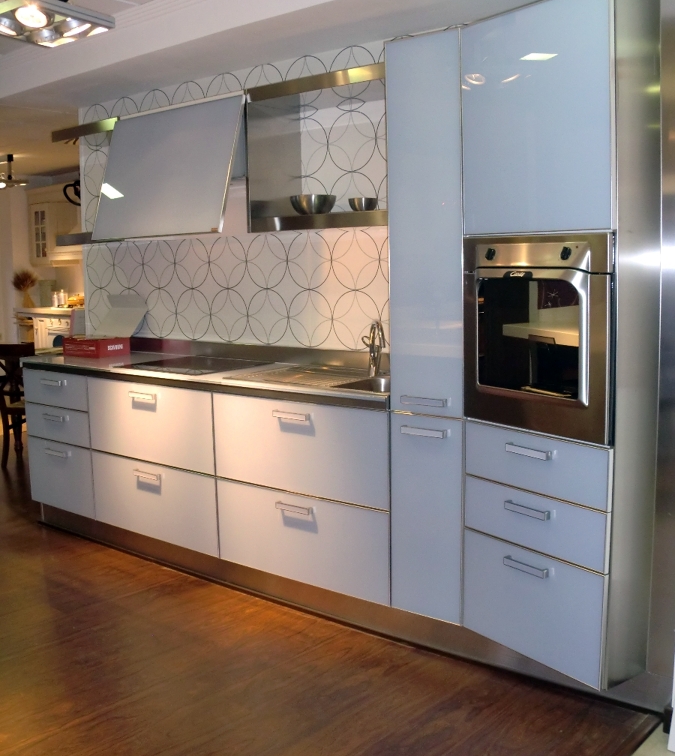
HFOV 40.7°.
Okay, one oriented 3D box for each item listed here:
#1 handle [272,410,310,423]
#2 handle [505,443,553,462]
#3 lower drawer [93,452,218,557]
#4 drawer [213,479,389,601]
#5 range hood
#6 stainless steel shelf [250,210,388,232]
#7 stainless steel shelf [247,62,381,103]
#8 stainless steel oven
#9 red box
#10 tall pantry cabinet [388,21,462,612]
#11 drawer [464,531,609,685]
[{"bbox_3d":[-0.171,0.142,3.396,0.171,0.026,0.031,5,9,40],"label":"handle"},{"bbox_3d":[0.559,0.216,2.655,0.031,0.026,0.171,-6,8,-32],"label":"handle"},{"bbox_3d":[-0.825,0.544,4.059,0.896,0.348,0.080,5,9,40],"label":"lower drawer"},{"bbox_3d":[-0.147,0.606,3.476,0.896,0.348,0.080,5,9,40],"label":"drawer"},{"bbox_3d":[-0.652,-0.939,4.153,0.908,0.606,0.527,5,9,40],"label":"range hood"},{"bbox_3d":[0.094,-0.630,3.663,0.908,0.059,0.364,5,9,40],"label":"stainless steel shelf"},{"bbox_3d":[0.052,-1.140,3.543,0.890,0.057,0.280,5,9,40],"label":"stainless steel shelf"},{"bbox_3d":[0.777,-0.145,2.784,0.571,0.586,0.601,-6,8,-32],"label":"stainless steel oven"},{"bbox_3d":[-1.261,-0.166,4.763,0.296,0.100,0.236,3,8,32],"label":"red box"},{"bbox_3d":[0.472,-0.171,3.216,0.308,1.959,0.601,5,9,40],"label":"tall pantry cabinet"},{"bbox_3d":[0.767,0.663,2.877,0.522,0.350,0.601,-6,8,-32],"label":"drawer"}]

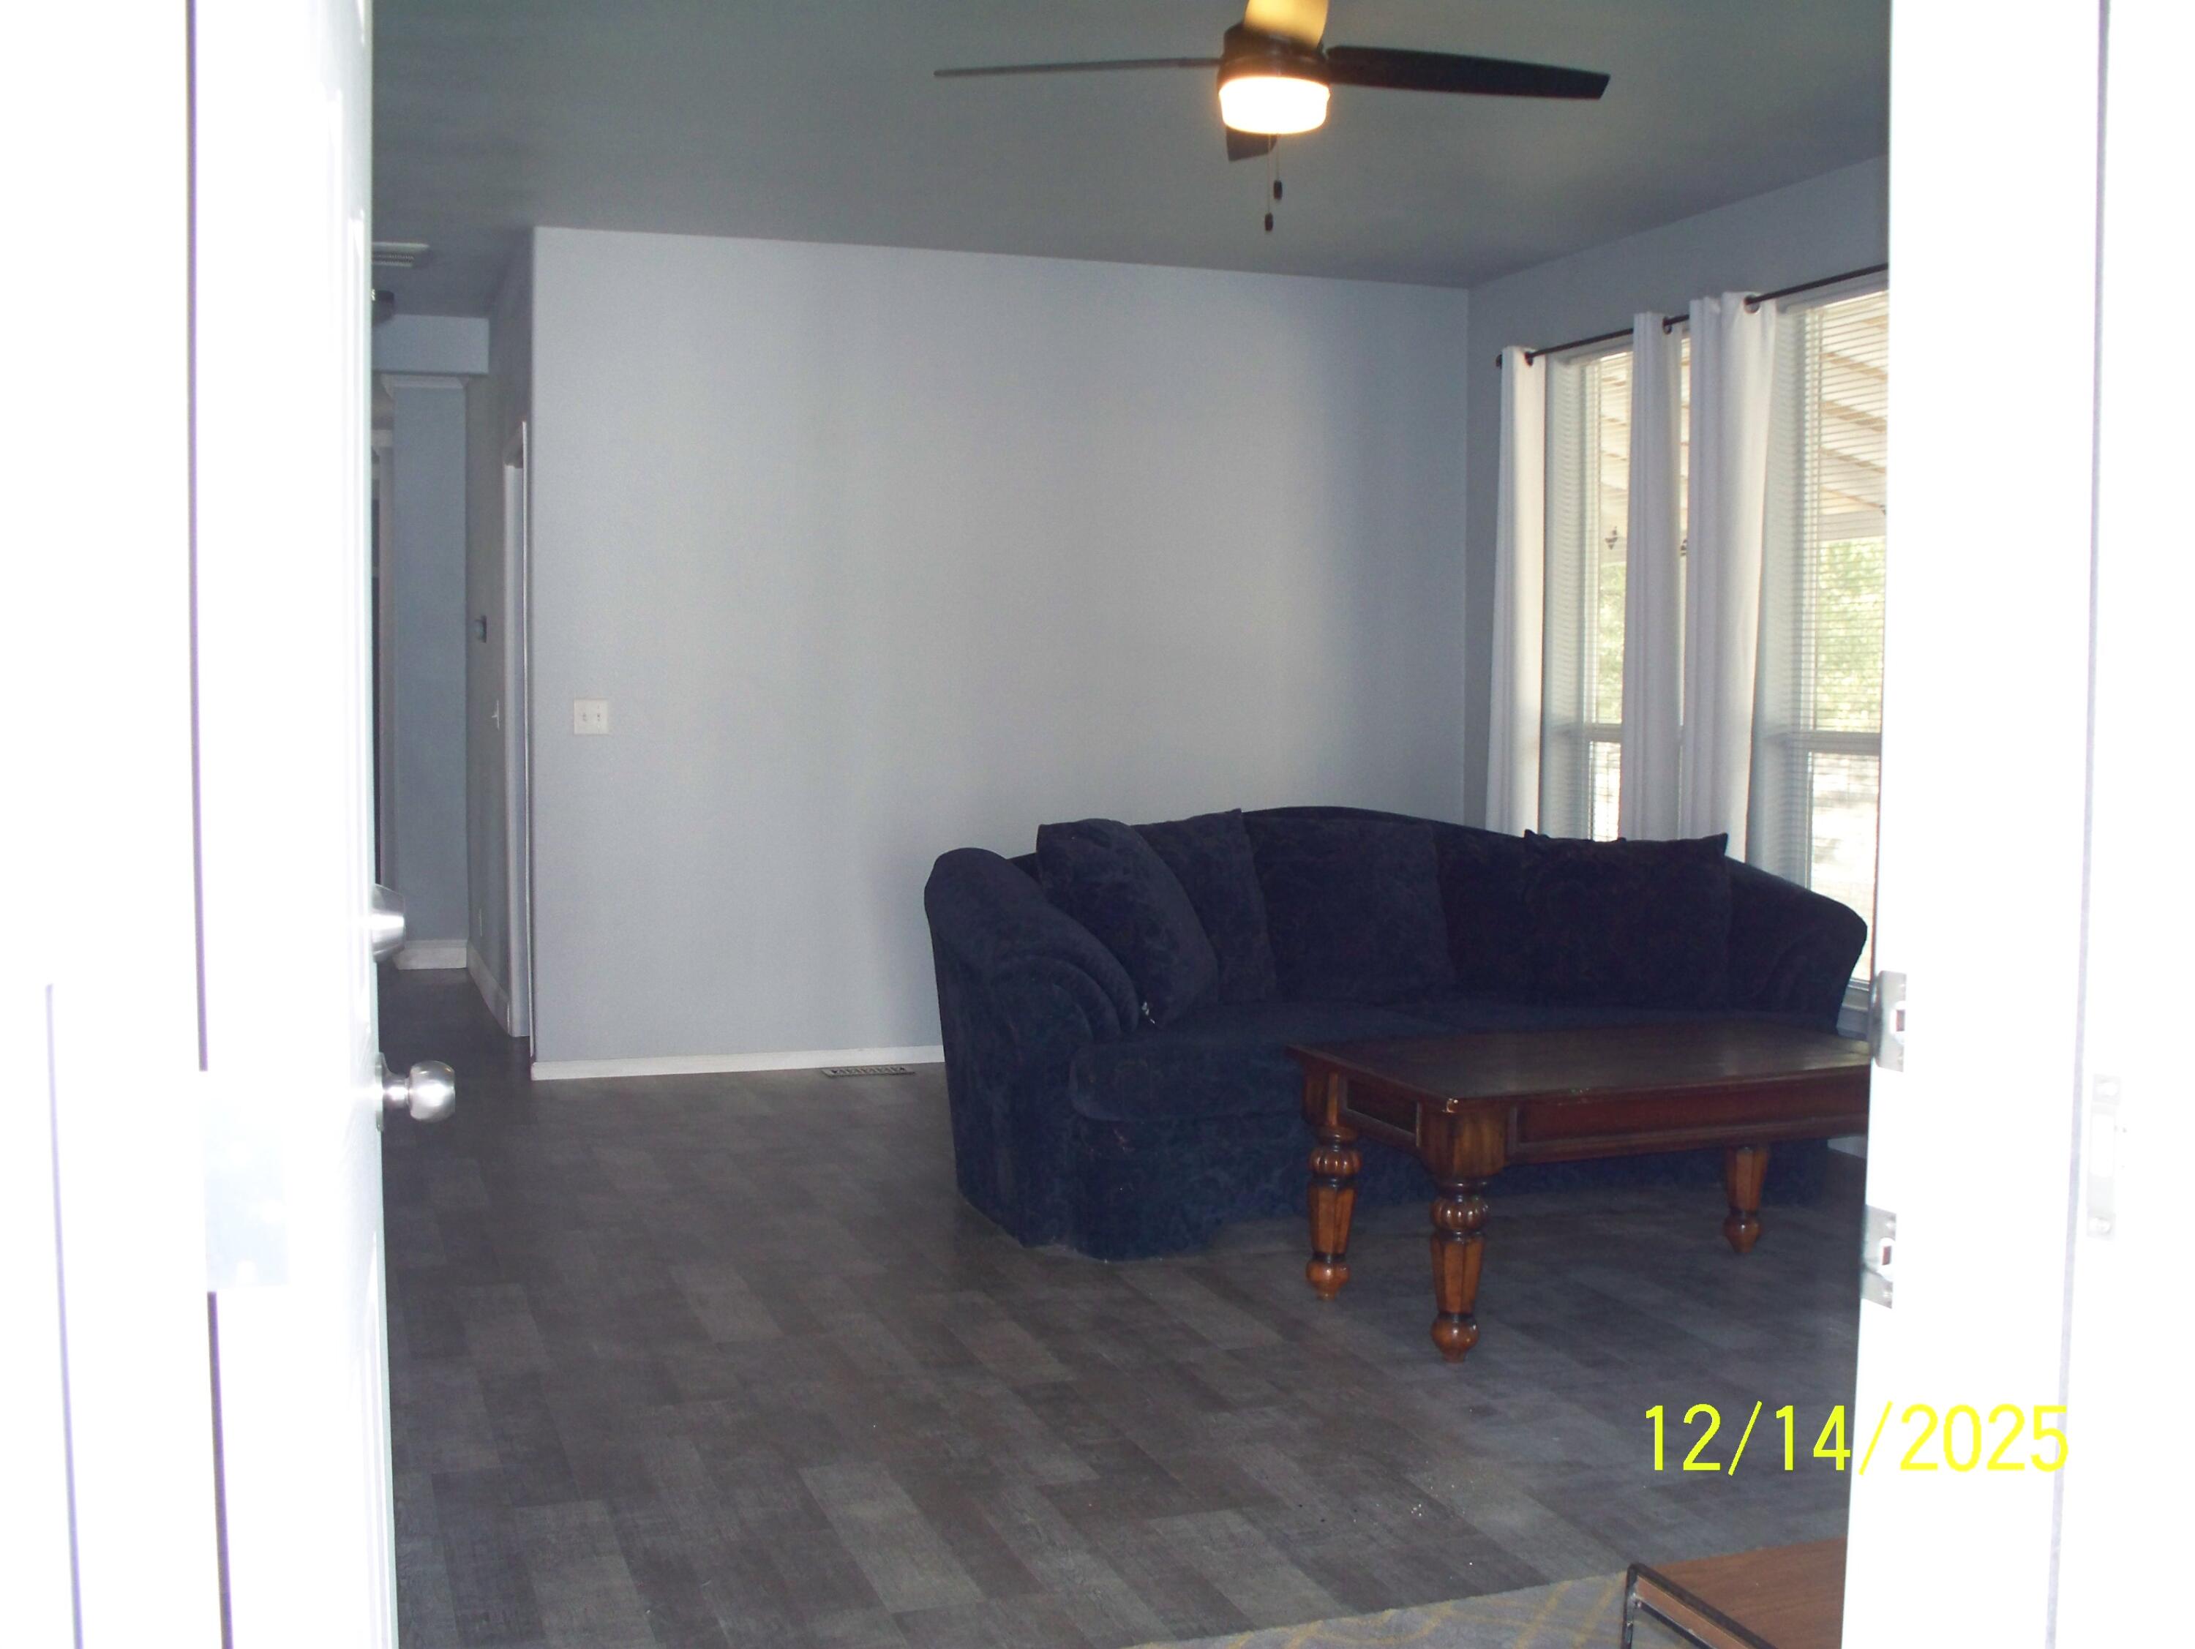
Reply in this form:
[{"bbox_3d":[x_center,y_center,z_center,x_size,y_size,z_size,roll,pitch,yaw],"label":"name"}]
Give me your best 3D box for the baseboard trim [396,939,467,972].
[{"bbox_3d":[-2.888,0.576,9.895,0.320,0.125,0.020,-1,4,-19],"label":"baseboard trim"}]

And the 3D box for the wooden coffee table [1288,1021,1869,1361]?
[{"bbox_3d":[1.089,0.734,4.753,1.220,0.520,0.680,-1,4,-22],"label":"wooden coffee table"}]

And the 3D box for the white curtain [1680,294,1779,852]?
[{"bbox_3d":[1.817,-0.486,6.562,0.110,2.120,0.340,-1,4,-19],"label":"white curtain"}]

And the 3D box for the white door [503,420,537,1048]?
[{"bbox_3d":[-1.933,-0.232,7.644,0.070,2.050,0.800,-1,4,-19],"label":"white door"}]

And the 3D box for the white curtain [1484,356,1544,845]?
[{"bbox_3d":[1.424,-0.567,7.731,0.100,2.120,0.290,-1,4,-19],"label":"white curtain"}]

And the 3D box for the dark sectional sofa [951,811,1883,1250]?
[{"bbox_3d":[0.758,0.454,5.750,2.320,0.950,0.950,-1,4,-19],"label":"dark sectional sofa"}]

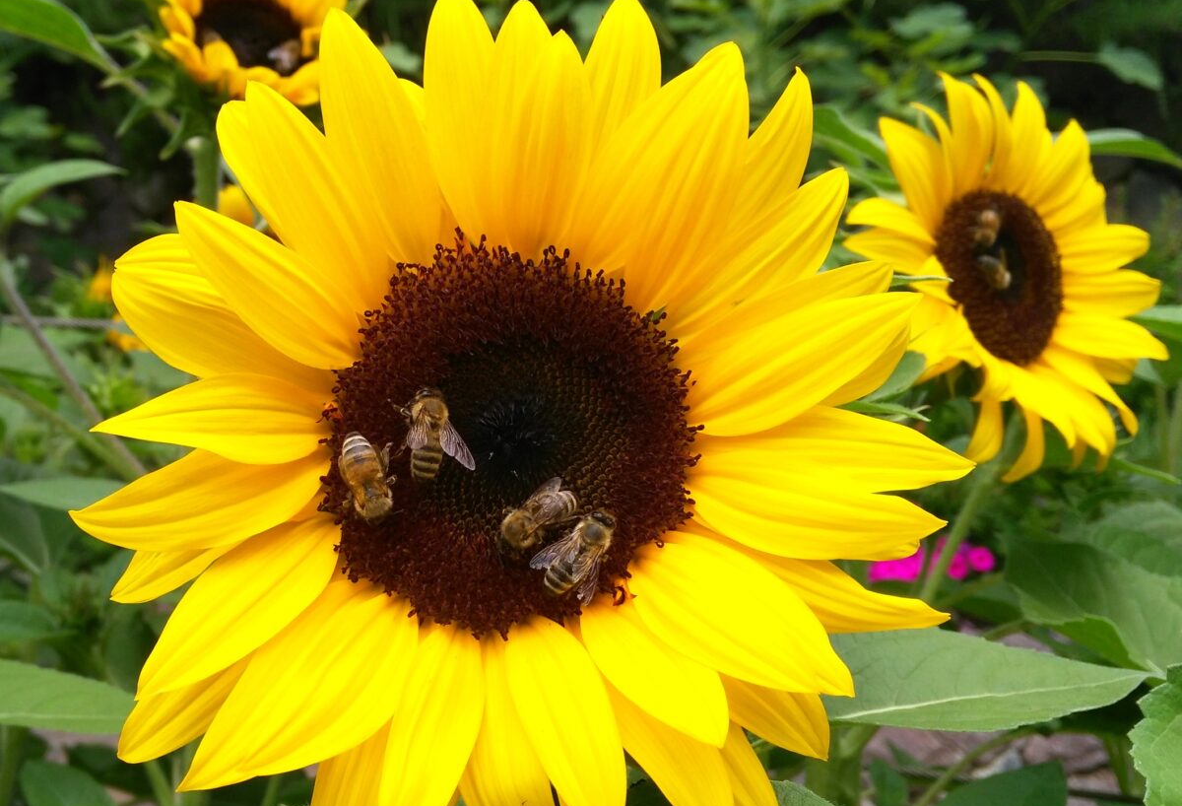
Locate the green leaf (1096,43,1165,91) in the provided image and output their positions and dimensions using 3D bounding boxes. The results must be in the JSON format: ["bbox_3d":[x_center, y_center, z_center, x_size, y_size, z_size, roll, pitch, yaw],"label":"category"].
[{"bbox_3d":[0.422,-0.264,0.750,0.058,0.012,0.032,34,55,-13],"label":"green leaf"}]

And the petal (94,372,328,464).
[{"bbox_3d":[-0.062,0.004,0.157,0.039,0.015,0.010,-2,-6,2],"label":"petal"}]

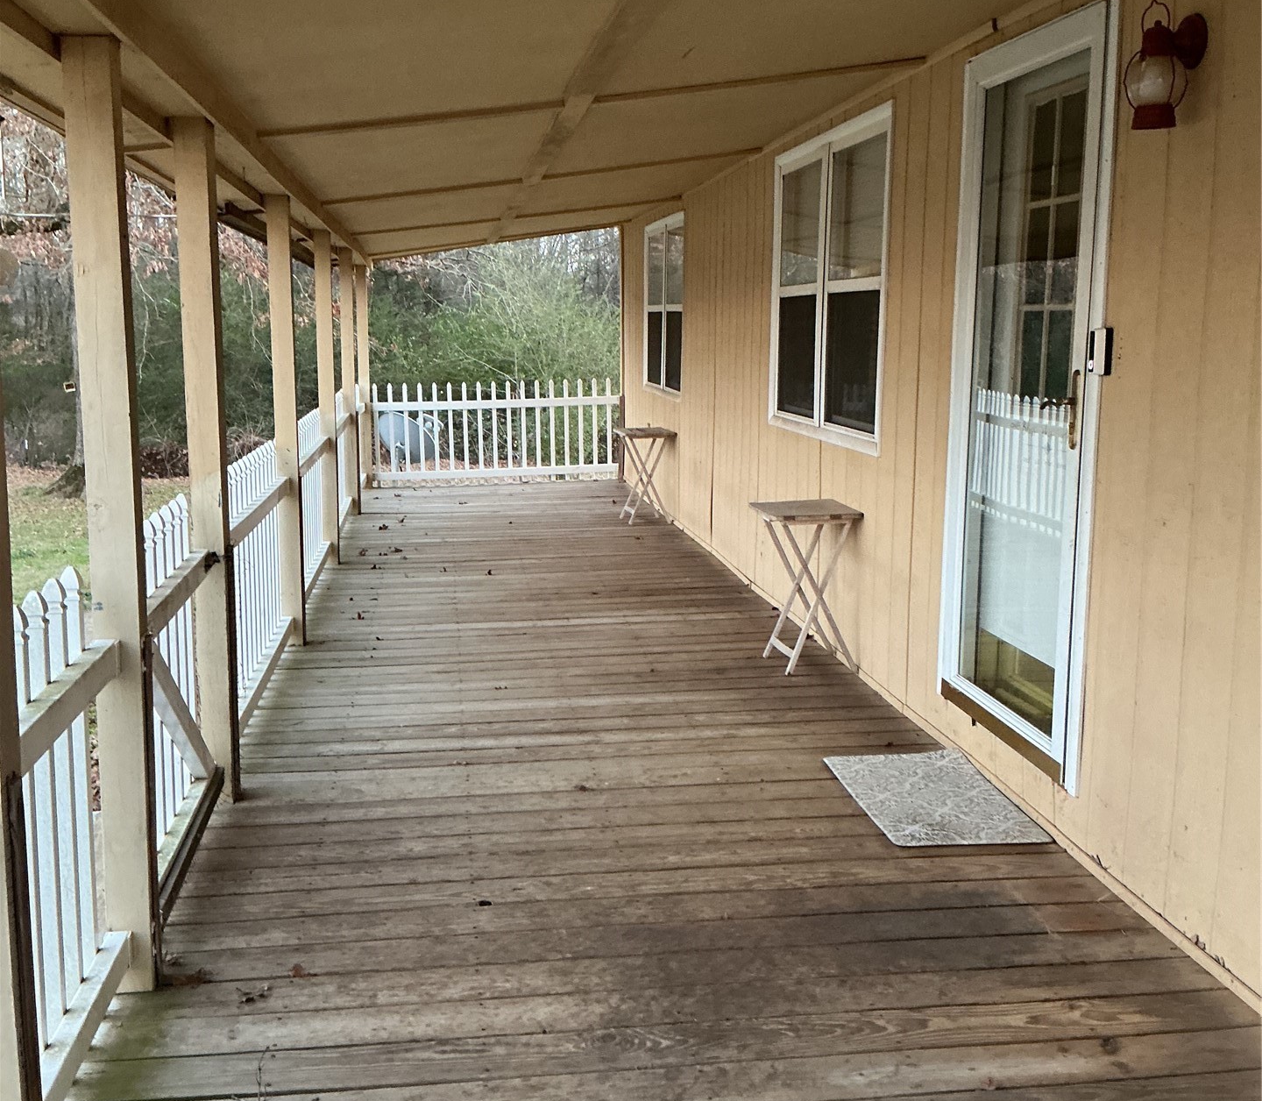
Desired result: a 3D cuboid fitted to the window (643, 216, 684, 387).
[{"bbox_3d":[0.233,-1.782,10.394,0.070,1.280,1.810,-1,9,-8],"label":"window"}]

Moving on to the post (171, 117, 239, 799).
[{"bbox_3d":[-1.210,-0.223,4.026,0.090,1.942,0.090,-1,9,-8],"label":"post"}]

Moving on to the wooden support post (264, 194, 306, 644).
[{"bbox_3d":[-1.482,-0.541,6.086,0.090,1.931,0.090,-1,9,-8],"label":"wooden support post"}]

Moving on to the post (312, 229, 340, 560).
[{"bbox_3d":[-1.778,-0.880,8.254,0.090,1.927,0.090,-1,9,-8],"label":"post"}]

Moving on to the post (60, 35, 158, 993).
[{"bbox_3d":[-1.046,-0.030,2.861,0.090,1.924,0.090,-1,9,-8],"label":"post"}]

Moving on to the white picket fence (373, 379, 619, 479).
[{"bbox_3d":[-1.180,-1.062,12.460,2.160,0.850,0.080,-1,9,-8],"label":"white picket fence"}]

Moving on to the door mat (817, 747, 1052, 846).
[{"bbox_3d":[0.882,0.723,4.201,0.445,0.015,0.790,-1,9,-8],"label":"door mat"}]

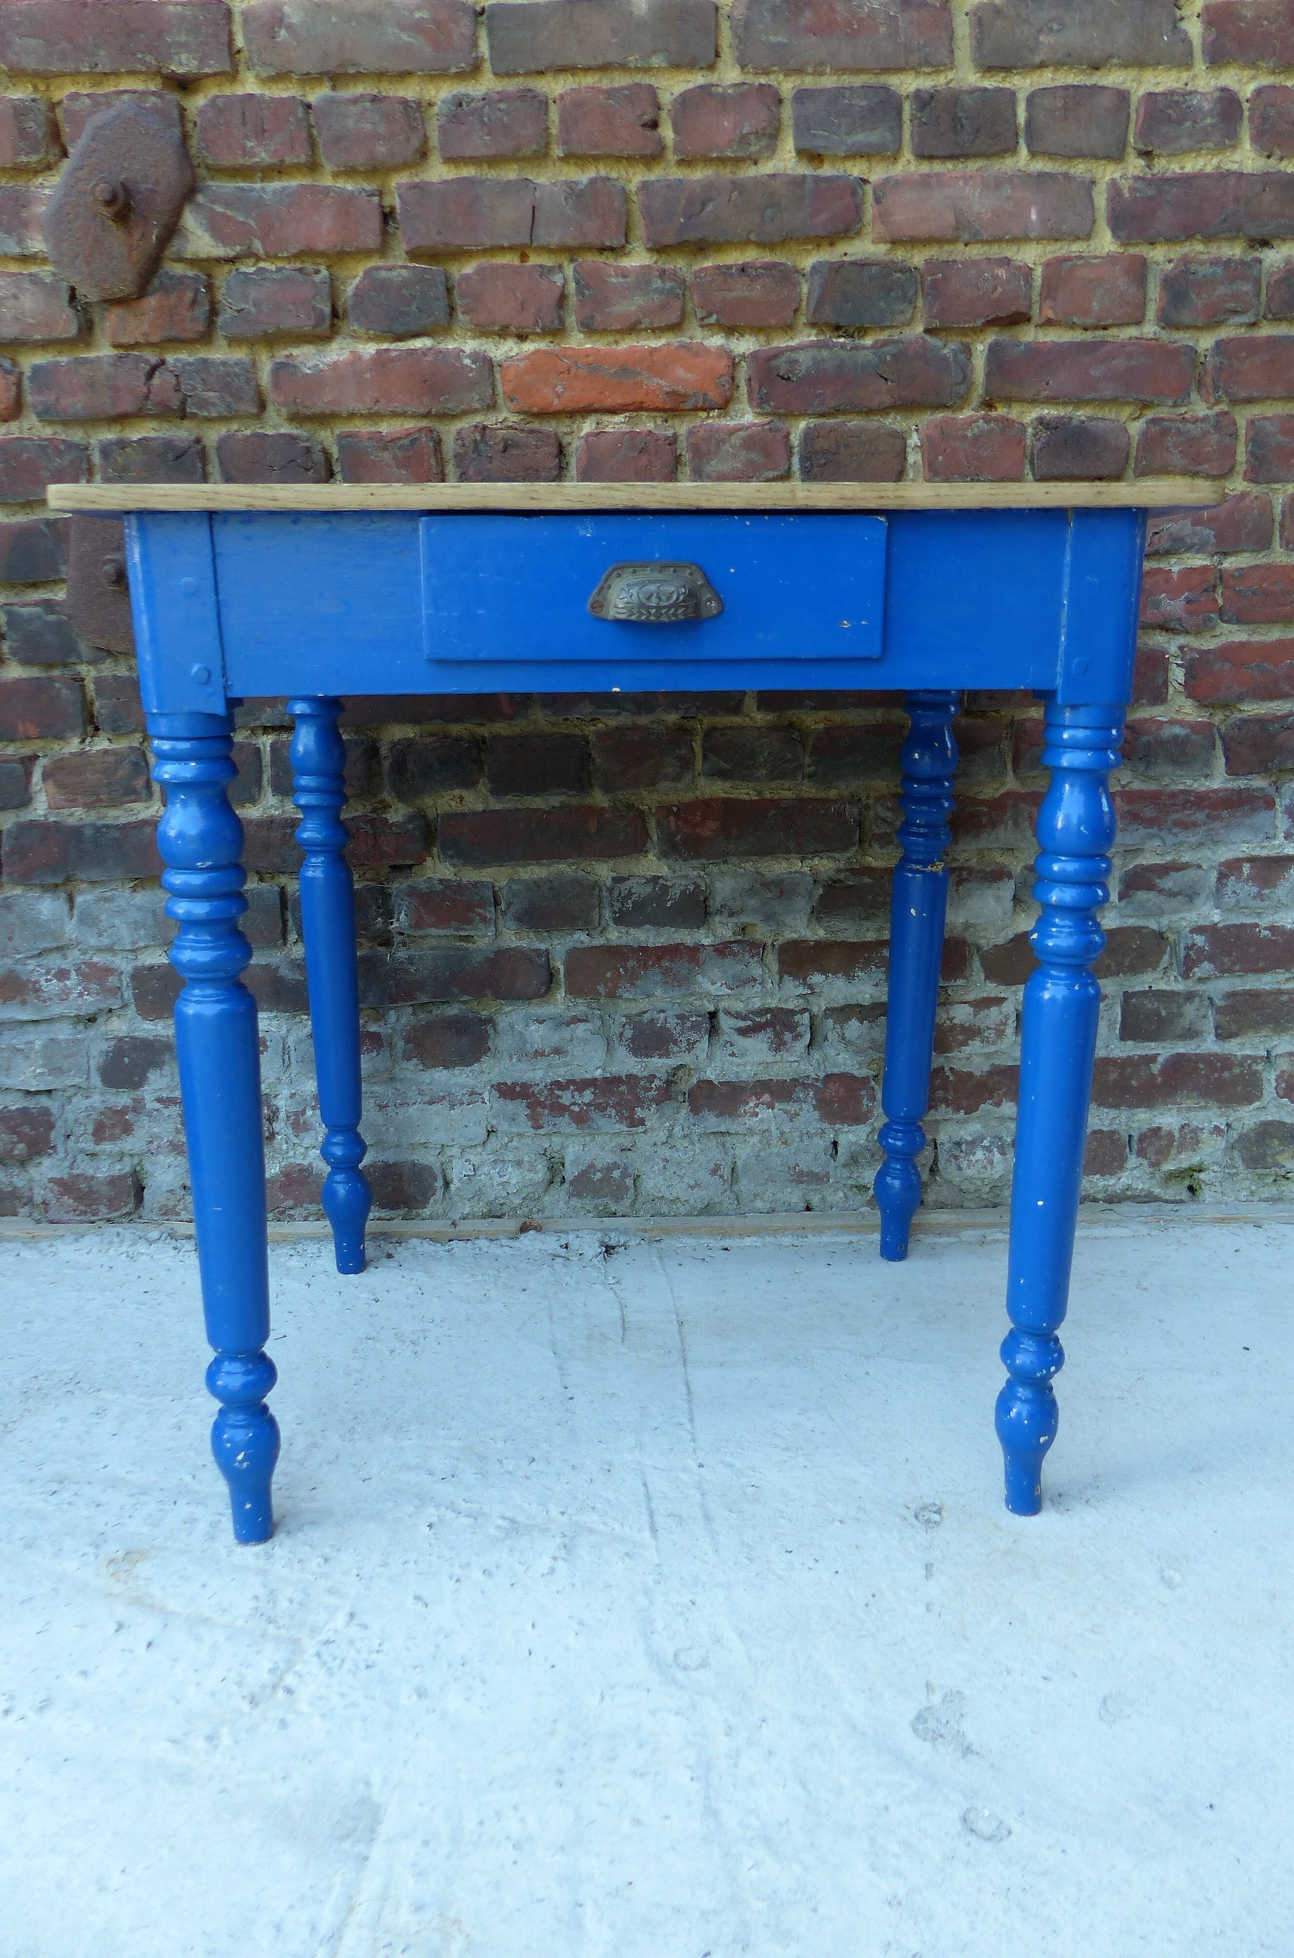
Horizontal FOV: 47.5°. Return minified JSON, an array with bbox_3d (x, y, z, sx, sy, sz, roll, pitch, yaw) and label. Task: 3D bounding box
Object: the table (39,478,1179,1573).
[{"bbox_3d":[-0.011,-0.004,1.258,0.712,0.750,0.578,-1,14,-2],"label":"table"}]

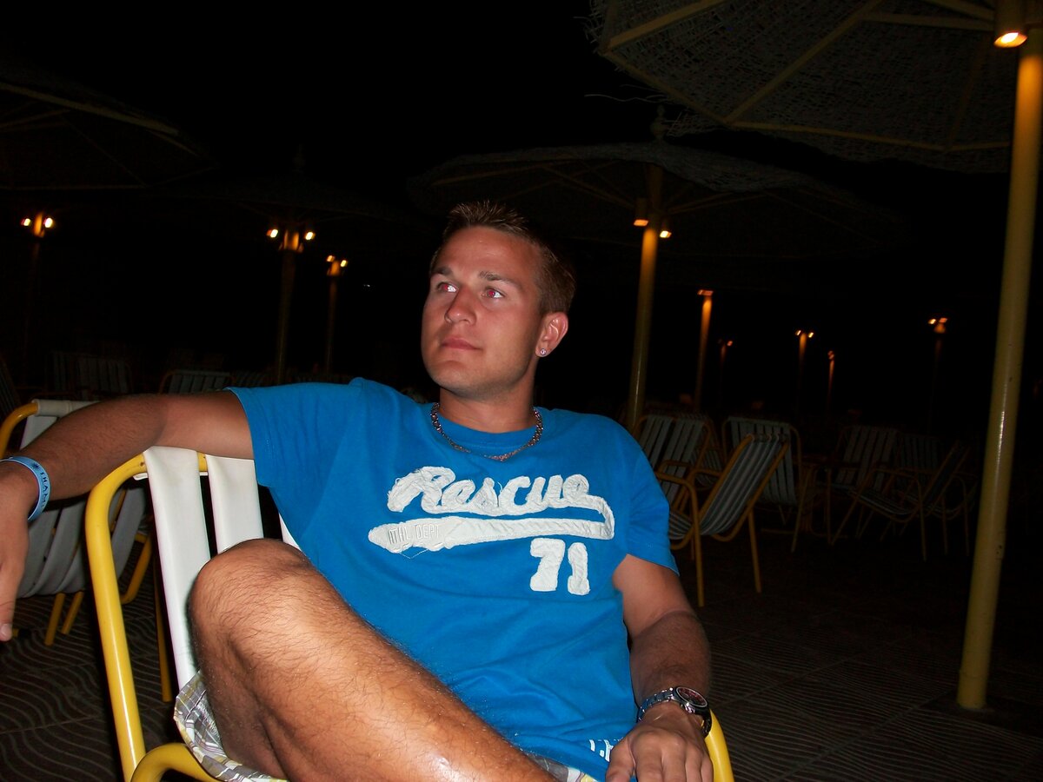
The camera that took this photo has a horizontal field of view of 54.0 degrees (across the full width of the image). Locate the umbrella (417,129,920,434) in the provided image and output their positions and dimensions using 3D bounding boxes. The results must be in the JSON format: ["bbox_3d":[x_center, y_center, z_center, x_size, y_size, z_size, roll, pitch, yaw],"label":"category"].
[{"bbox_3d":[0.756,-0.365,6.403,3.074,2.629,3.074,5,2,0],"label":"umbrella"}]

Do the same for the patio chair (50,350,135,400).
[{"bbox_3d":[-3.522,0.093,8.283,0.580,0.820,0.750,6,2,20],"label":"patio chair"}]

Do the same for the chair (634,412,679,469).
[{"bbox_3d":[0.694,0.549,6.005,0.580,0.820,0.750,7,2,37],"label":"chair"}]

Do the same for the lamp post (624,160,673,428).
[{"bbox_3d":[0.742,-0.217,6.408,0.260,2.332,0.260,5,2,0],"label":"lamp post"}]

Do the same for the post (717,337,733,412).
[{"bbox_3d":[4.321,-0.195,22.252,0.280,2.067,0.280,5,2,0],"label":"post"}]

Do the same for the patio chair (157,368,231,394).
[{"bbox_3d":[-2.364,0.232,7.170,0.580,0.820,0.750,4,2,-30],"label":"patio chair"}]

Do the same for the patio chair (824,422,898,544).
[{"bbox_3d":[2.492,0.674,7.541,0.580,0.820,0.750,6,2,30],"label":"patio chair"}]

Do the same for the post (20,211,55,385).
[{"bbox_3d":[-5.118,-0.794,10.595,0.280,2.162,0.280,5,2,0],"label":"post"}]

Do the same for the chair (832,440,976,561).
[{"bbox_3d":[2.596,0.700,6.958,0.750,0.820,0.580,7,2,38],"label":"chair"}]

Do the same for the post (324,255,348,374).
[{"bbox_3d":[-2.195,-0.520,11.656,0.260,2.099,0.260,5,2,0],"label":"post"}]

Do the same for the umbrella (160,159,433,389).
[{"bbox_3d":[-2.078,-0.709,8.893,2.915,2.650,2.915,5,2,0],"label":"umbrella"}]

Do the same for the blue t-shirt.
[{"bbox_3d":[-0.082,0.239,1.290,0.510,0.540,0.290,-2,-18,-6],"label":"blue t-shirt"}]

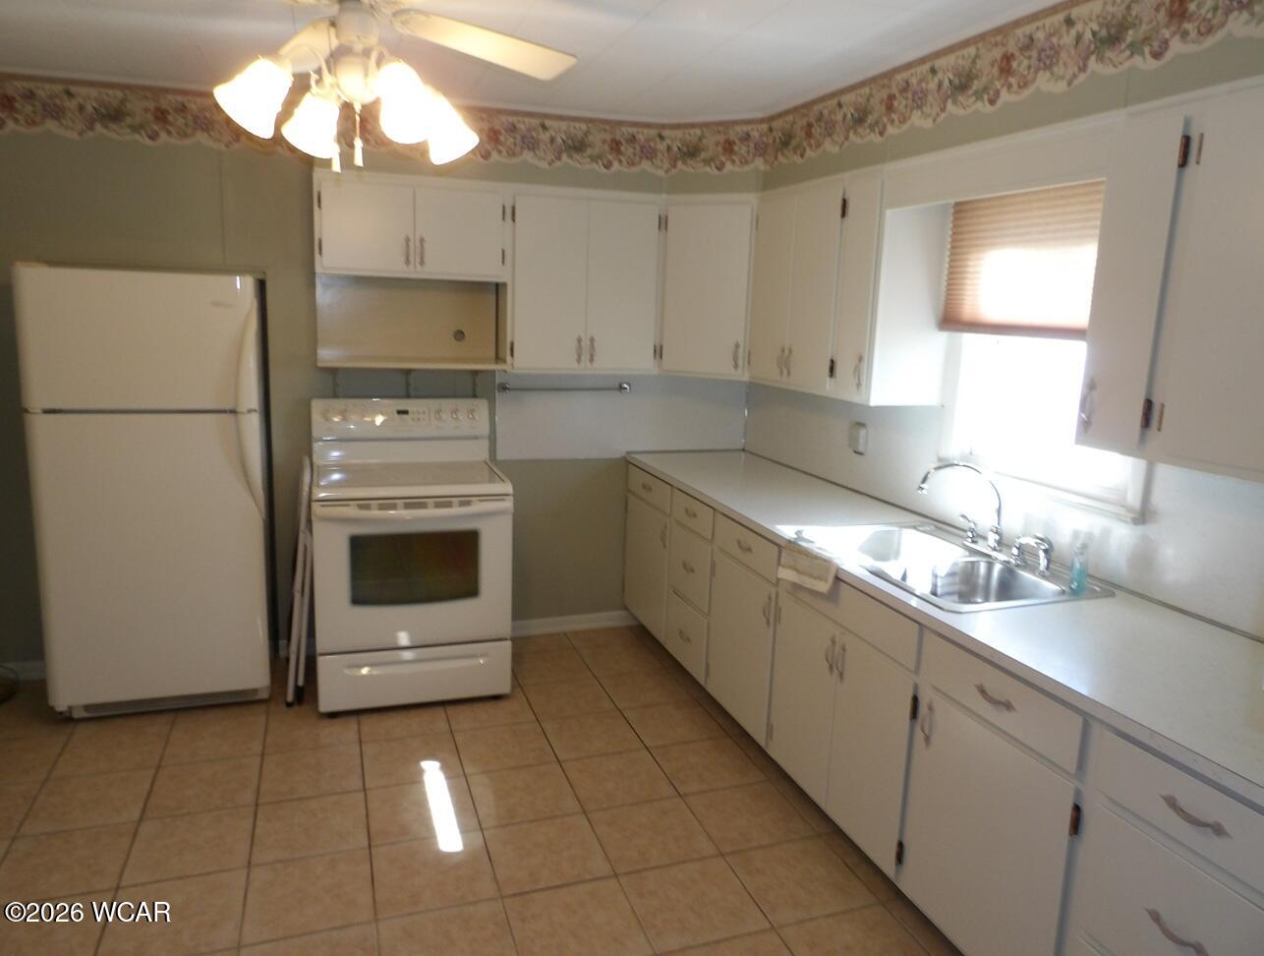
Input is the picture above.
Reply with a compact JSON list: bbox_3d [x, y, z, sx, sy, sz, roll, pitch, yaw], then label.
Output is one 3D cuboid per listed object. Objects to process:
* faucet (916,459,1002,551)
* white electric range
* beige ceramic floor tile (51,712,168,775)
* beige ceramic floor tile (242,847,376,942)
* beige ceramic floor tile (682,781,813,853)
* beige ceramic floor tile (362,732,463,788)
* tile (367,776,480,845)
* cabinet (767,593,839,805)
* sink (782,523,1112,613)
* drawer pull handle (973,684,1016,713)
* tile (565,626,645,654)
[{"bbox_3d":[0.999,0.081,2.537,0.275,0.268,0.055,1,11,-6],"label":"faucet"},{"bbox_3d":[-0.951,0.296,3.629,0.760,1.214,0.700,-1,11,-18],"label":"white electric range"},{"bbox_3d":[-1.837,0.969,3.005,0.323,0.010,0.323,-2,11,-19],"label":"beige ceramic floor tile"},{"bbox_3d":[-0.876,1.131,2.290,0.323,0.010,0.323,-2,11,-19],"label":"beige ceramic floor tile"},{"bbox_3d":[0.371,1.093,2.721,0.323,0.010,0.323,-2,11,-19],"label":"beige ceramic floor tile"},{"bbox_3d":[-0.798,1.025,3.075,0.332,0.012,0.332,-2,11,-19],"label":"beige ceramic floor tile"},{"bbox_3d":[-0.682,1.078,2.744,0.330,0.010,0.330,-2,11,-19],"label":"tile"},{"bbox_3d":[0.796,0.687,2.789,0.540,0.580,0.390,-1,11,-18],"label":"cabinet"},{"bbox_3d":[0.883,0.329,2.480,0.531,0.190,0.815,-2,11,-19],"label":"sink"},{"bbox_3d":[0.821,0.505,1.928,0.028,0.023,0.120,-2,11,-19],"label":"drawer pull handle"},{"bbox_3d":[-0.149,0.803,4.210,0.328,0.010,0.246,-2,11,-19],"label":"tile"}]

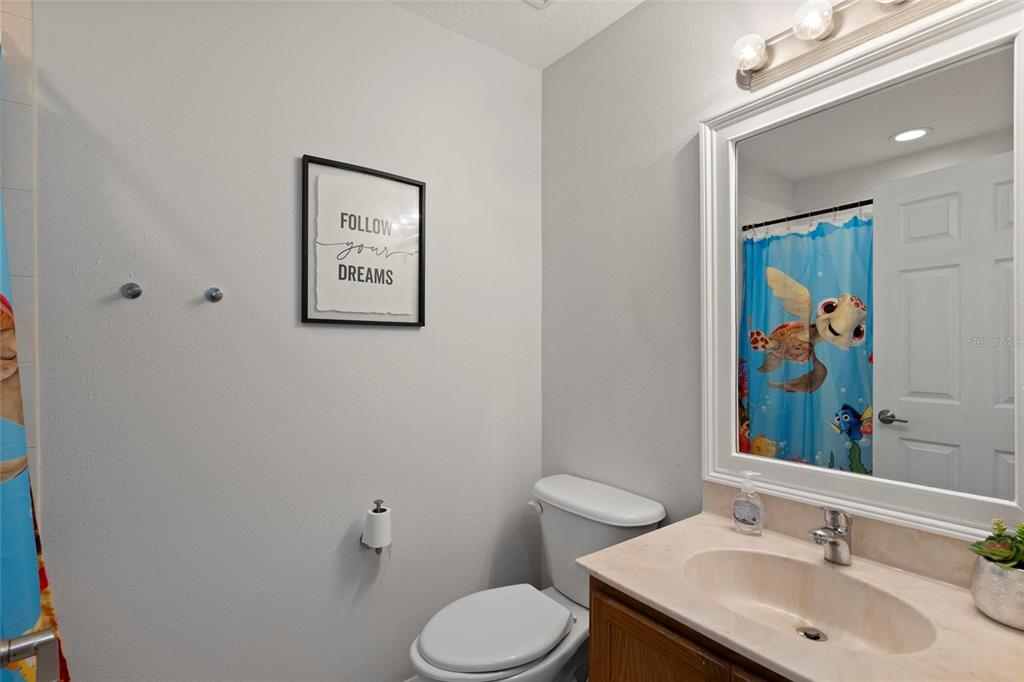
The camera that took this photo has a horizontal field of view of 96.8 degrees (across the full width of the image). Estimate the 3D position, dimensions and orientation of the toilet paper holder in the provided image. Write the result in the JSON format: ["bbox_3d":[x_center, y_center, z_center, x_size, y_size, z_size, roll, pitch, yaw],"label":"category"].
[{"bbox_3d":[-0.437,0.596,1.473,0.078,0.172,0.116,1,-1,-36],"label":"toilet paper holder"}]

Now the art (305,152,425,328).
[{"bbox_3d":[-0.479,-0.311,1.516,0.403,0.516,0.024,1,-1,-36],"label":"art"}]

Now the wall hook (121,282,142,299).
[{"bbox_3d":[-0.965,-0.127,1.154,0.037,0.037,0.042,1,-1,-36],"label":"wall hook"}]

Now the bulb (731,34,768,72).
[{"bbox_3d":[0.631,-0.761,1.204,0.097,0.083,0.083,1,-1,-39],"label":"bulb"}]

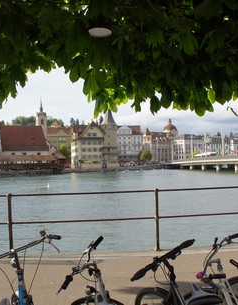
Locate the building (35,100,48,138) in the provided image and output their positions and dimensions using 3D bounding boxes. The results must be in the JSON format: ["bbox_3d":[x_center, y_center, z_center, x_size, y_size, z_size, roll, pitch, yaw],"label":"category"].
[{"bbox_3d":[-35.210,-8.850,156.670,5.000,32.900,5.000,-1,-2,-20],"label":"building"}]

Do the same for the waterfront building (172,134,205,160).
[{"bbox_3d":[43.610,-2.360,232.400,24.310,19.200,15.000,-1,-2,-15],"label":"waterfront building"}]

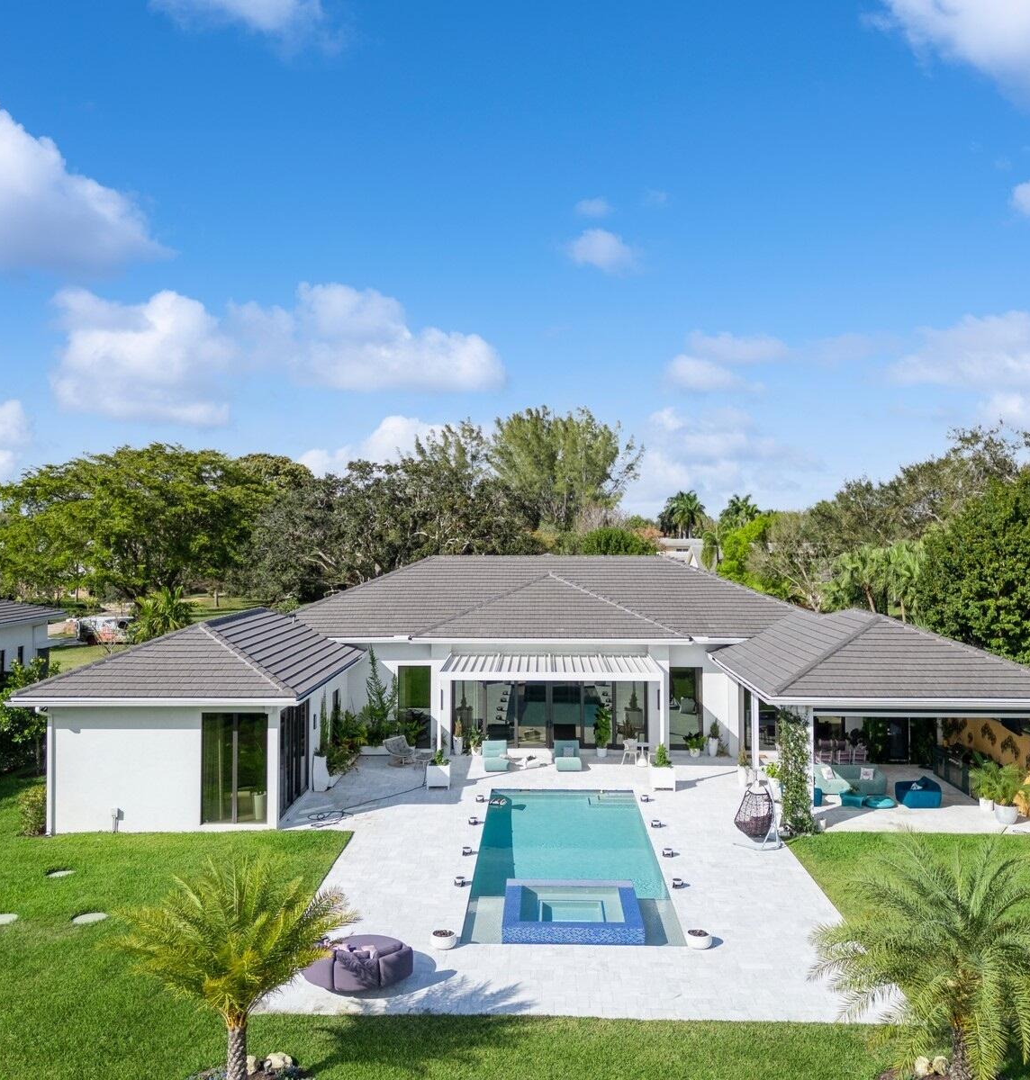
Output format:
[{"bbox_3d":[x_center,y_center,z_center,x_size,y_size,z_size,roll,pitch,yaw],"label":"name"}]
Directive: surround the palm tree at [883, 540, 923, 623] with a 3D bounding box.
[{"bbox_3d":[23.300,4.130,60.000,2.900,7.900,2.900,0,0,0],"label":"palm tree"}]

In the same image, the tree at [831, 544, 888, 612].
[{"bbox_3d":[20.600,4.270,60.000,3.500,7.700,3.500,0,0,0],"label":"tree"}]

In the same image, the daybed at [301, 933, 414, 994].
[{"bbox_3d":[-2.920,7.760,18.500,2.100,0.700,1.900,0,0,-6],"label":"daybed"}]

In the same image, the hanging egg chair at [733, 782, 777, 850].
[{"bbox_3d":[6.460,7.100,26.500,1.100,2.000,1.200,0,0,-43],"label":"hanging egg chair"}]

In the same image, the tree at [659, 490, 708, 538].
[{"bbox_3d":[21.100,1.100,125.000,6.000,14.000,6.000,0,0,0],"label":"tree"}]

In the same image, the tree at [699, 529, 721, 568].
[{"bbox_3d":[16.900,3.600,85.000,2.600,9.000,2.600,0,0,0],"label":"tree"}]

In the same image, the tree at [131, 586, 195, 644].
[{"bbox_3d":[-20.400,5.450,58.000,3.800,5.300,3.800,0,0,0],"label":"tree"}]

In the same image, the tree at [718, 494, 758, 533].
[{"bbox_3d":[29.100,1.250,130.000,5.500,13.700,5.500,0,0,0],"label":"tree"}]

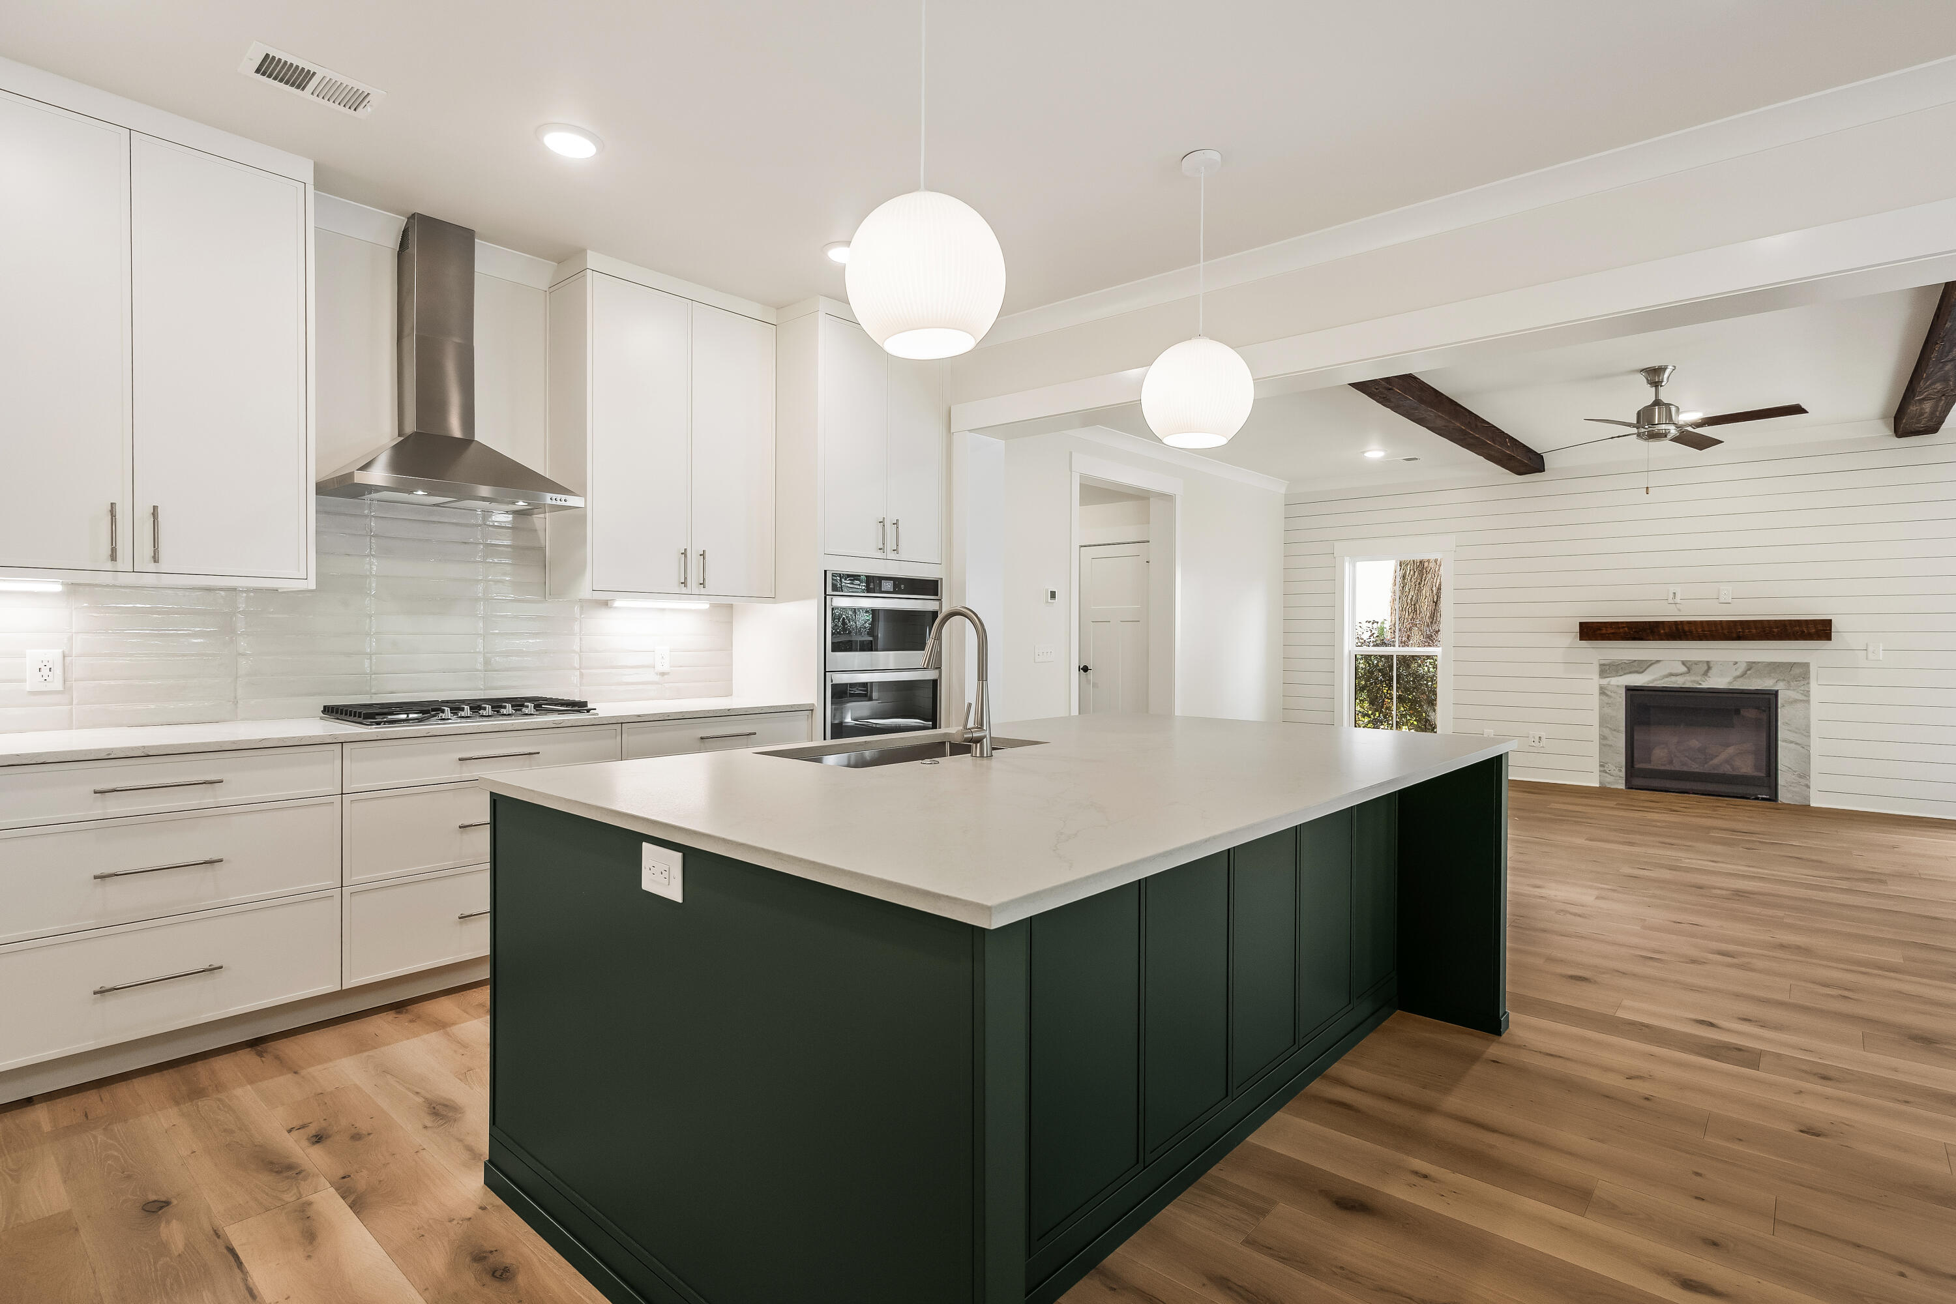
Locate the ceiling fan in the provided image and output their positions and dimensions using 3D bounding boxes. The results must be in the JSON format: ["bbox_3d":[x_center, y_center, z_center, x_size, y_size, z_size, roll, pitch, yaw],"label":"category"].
[{"bbox_3d":[3.784,-1.378,5.450,1.270,0.405,1.270,0,1,-27],"label":"ceiling fan"}]

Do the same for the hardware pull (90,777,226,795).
[{"bbox_3d":[-2.216,0.363,2.650,0.036,0.012,0.272,1,1,41],"label":"hardware pull"}]

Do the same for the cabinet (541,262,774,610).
[{"bbox_3d":[-1.362,-0.896,4.306,0.345,1.345,0.914,1,1,41],"label":"cabinet"}]

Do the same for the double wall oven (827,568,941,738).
[{"bbox_3d":[-0.641,0.169,4.846,0.605,1.075,0.756,1,1,41],"label":"double wall oven"}]

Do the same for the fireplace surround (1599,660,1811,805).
[{"bbox_3d":[5.550,0.596,7.526,1.310,1.030,0.060,1,1,41],"label":"fireplace surround"}]

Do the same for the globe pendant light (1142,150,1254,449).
[{"bbox_3d":[0.701,-1.106,3.071,0.345,0.895,0.345,0,1,0],"label":"globe pendant light"}]

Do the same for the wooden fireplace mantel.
[{"bbox_3d":[5.497,-0.160,7.456,1.520,0.148,0.200,1,1,41],"label":"wooden fireplace mantel"}]

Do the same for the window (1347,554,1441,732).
[{"bbox_3d":[3.871,-0.012,9.100,0.870,1.740,0.100,1,1,41],"label":"window"}]

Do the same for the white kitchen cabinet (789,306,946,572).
[{"bbox_3d":[-0.667,-0.969,4.861,0.640,1.170,0.840,1,1,41],"label":"white kitchen cabinet"}]

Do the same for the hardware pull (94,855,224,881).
[{"bbox_3d":[-2.218,0.586,2.652,0.036,0.012,0.272,1,1,41],"label":"hardware pull"}]

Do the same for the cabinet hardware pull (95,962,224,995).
[{"bbox_3d":[-2.221,0.888,2.656,0.036,0.012,0.272,1,1,41],"label":"cabinet hardware pull"}]

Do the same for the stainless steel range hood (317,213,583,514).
[{"bbox_3d":[-1.920,-1.060,3.573,0.465,1.035,0.763,1,1,41],"label":"stainless steel range hood"}]

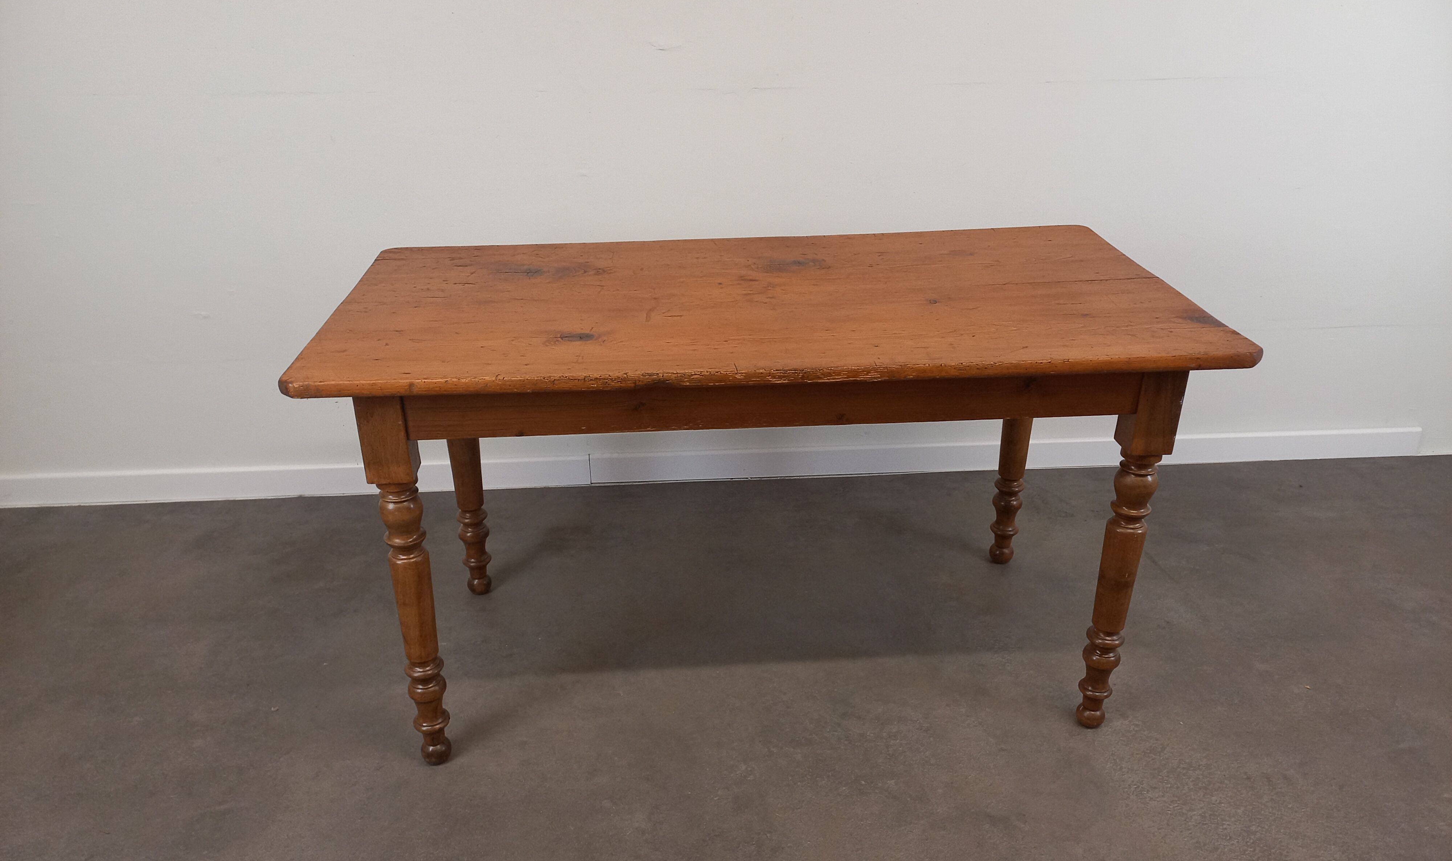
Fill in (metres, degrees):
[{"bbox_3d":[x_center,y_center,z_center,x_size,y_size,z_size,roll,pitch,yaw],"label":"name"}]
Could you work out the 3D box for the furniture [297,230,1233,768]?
[{"bbox_3d":[0.059,0.106,1.960,1.410,0.760,0.670,-2,26,-4],"label":"furniture"}]

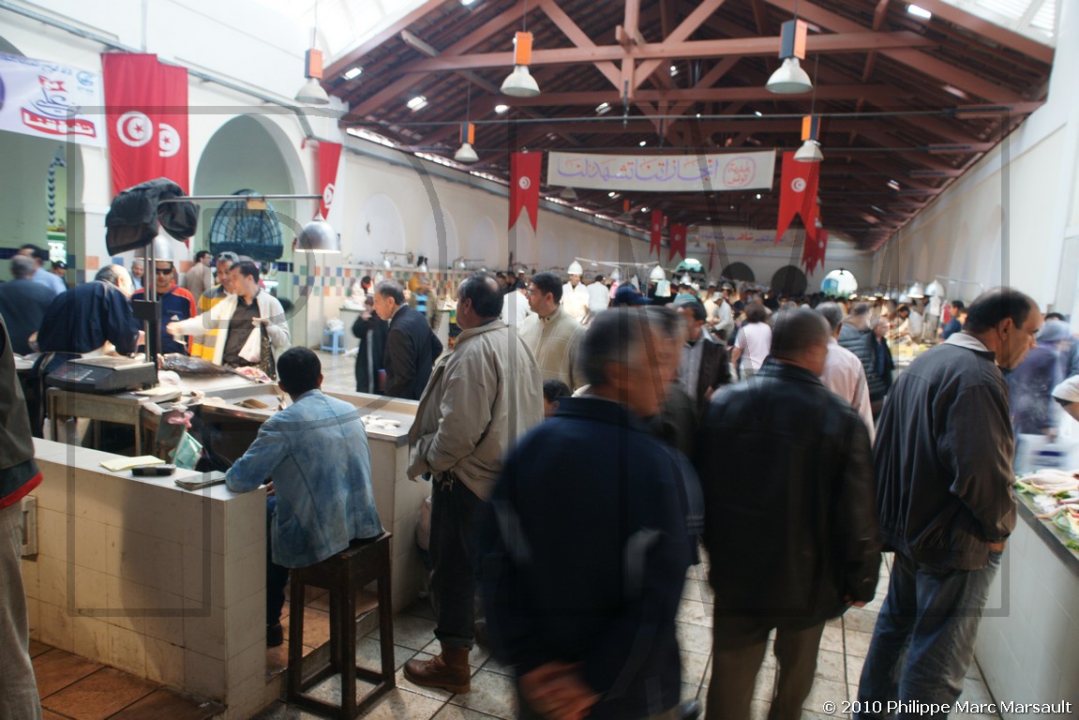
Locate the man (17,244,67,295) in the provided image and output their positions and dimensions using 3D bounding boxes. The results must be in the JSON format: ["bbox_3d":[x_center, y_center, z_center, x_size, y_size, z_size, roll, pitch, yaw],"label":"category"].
[{"bbox_3d":[-4.425,-0.131,6.406,0.360,1.773,0.520,1,7,-18],"label":"man"}]

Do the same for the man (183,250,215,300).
[{"bbox_3d":[-4.771,-0.638,10.053,0.500,1.750,0.330,7,7,27],"label":"man"}]

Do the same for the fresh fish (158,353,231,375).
[{"bbox_3d":[-2.348,0.035,4.925,0.580,0.110,0.170,5,7,15],"label":"fresh fish"}]

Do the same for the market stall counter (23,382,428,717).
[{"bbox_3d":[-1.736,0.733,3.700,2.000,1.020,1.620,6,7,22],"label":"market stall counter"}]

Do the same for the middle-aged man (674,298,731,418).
[{"bbox_3d":[0.904,0.452,4.348,0.520,1.610,0.340,9,8,37],"label":"middle-aged man"}]

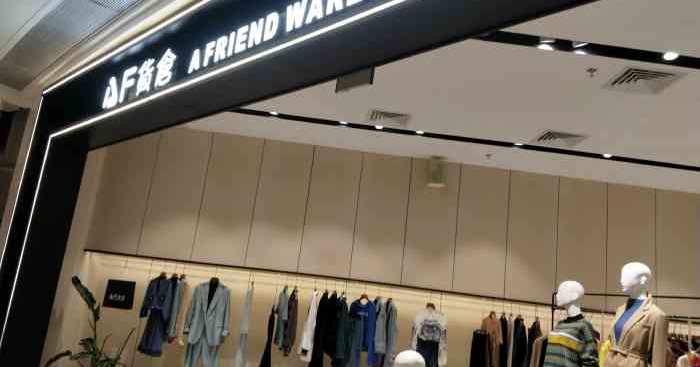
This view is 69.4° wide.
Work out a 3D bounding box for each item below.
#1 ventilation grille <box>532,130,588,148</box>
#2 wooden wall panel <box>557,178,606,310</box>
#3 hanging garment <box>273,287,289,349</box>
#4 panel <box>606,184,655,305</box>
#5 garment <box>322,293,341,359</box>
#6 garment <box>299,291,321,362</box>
[{"bbox_3d":[2.010,-0.428,4.834,0.420,0.040,0.410,7,-11,-3],"label":"ventilation grille"},{"bbox_3d":[2.712,0.691,5.920,0.590,1.501,0.050,7,-12,-2],"label":"wooden wall panel"},{"bbox_3d":[-0.790,1.530,5.787,0.110,0.674,0.400,7,-12,-2],"label":"hanging garment"},{"bbox_3d":[3.316,0.774,5.981,0.589,1.514,0.040,7,-12,-2],"label":"panel"},{"bbox_3d":[-0.205,1.584,5.599,0.140,0.710,0.400,3,-12,18],"label":"garment"},{"bbox_3d":[-0.458,1.618,5.787,0.150,0.753,0.420,7,-12,-2],"label":"garment"}]

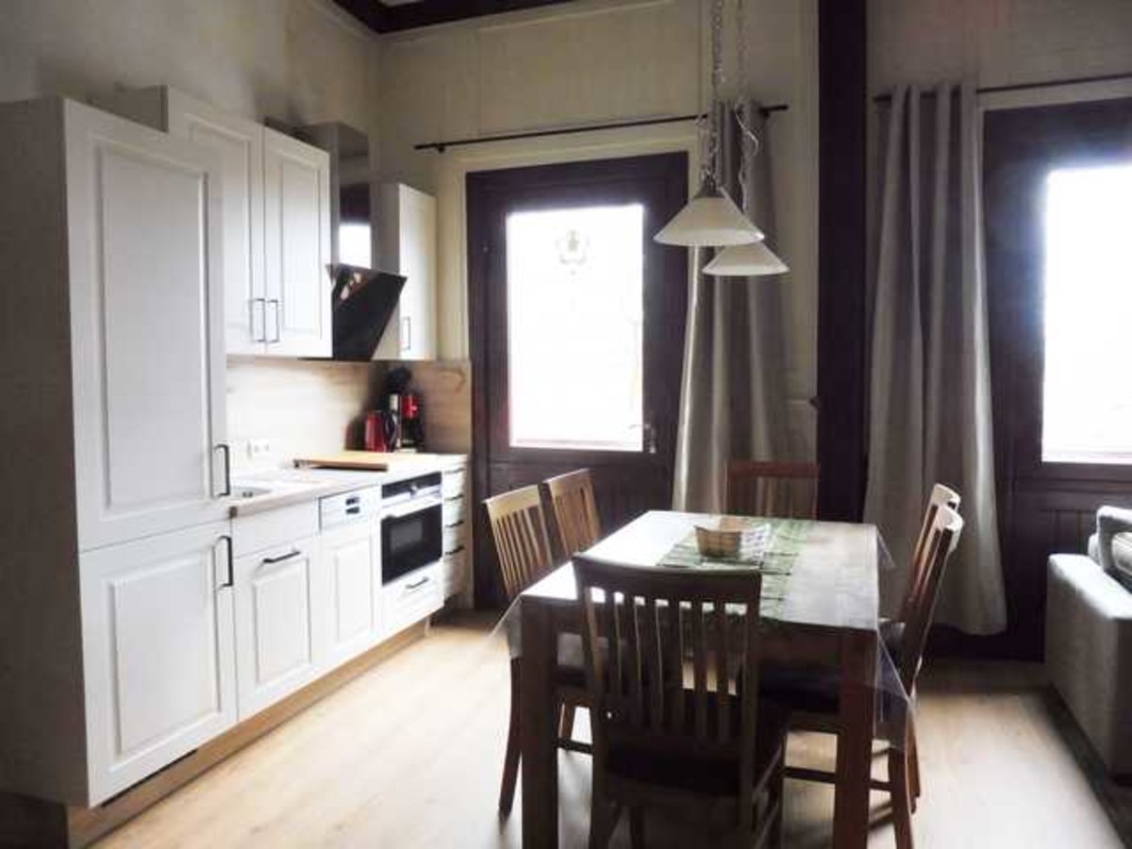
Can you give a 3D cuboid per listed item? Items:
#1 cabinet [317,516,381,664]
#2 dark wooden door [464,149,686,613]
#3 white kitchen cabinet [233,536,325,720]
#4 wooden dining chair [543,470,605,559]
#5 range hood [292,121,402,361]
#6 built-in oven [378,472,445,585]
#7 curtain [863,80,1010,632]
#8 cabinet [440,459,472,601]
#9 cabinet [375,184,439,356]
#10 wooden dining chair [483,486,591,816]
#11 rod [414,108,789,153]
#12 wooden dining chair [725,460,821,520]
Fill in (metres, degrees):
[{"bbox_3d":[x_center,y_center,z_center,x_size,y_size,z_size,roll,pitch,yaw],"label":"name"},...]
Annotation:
[{"bbox_3d":[-1.199,0.709,3.663,0.582,0.594,0.465,2,4,20],"label":"cabinet"},{"bbox_3d":[0.042,-0.155,4.518,1.254,2.507,0.099,2,4,20],"label":"dark wooden door"},{"bbox_3d":[-1.330,0.747,3.206,0.535,0.580,0.500,1,3,19],"label":"white kitchen cabinet"},{"bbox_3d":[0.246,0.680,3.178,0.550,0.960,0.440,1,3,19],"label":"wooden dining chair"},{"bbox_3d":[-1.121,-0.886,4.098,0.410,1.130,0.597,1,3,19],"label":"range hood"},{"bbox_3d":[-1.004,0.486,4.141,0.547,0.467,0.594,2,4,20],"label":"built-in oven"},{"bbox_3d":[1.710,-0.296,3.762,0.610,2.510,0.150,1,3,19],"label":"curtain"},{"bbox_3d":[-0.889,0.592,4.626,0.512,0.756,0.380,2,4,20],"label":"cabinet"},{"bbox_3d":[-0.967,-0.821,4.552,0.340,0.920,0.377,2,4,20],"label":"cabinet"},{"bbox_3d":[0.055,0.740,2.715,0.537,0.990,0.448,2,4,23],"label":"wooden dining chair"},{"bbox_3d":[0.112,-1.530,4.274,2.040,0.045,0.100,1,3,19],"label":"rod"},{"bbox_3d":[0.845,0.660,3.450,0.430,0.960,0.550,1,3,19],"label":"wooden dining chair"}]

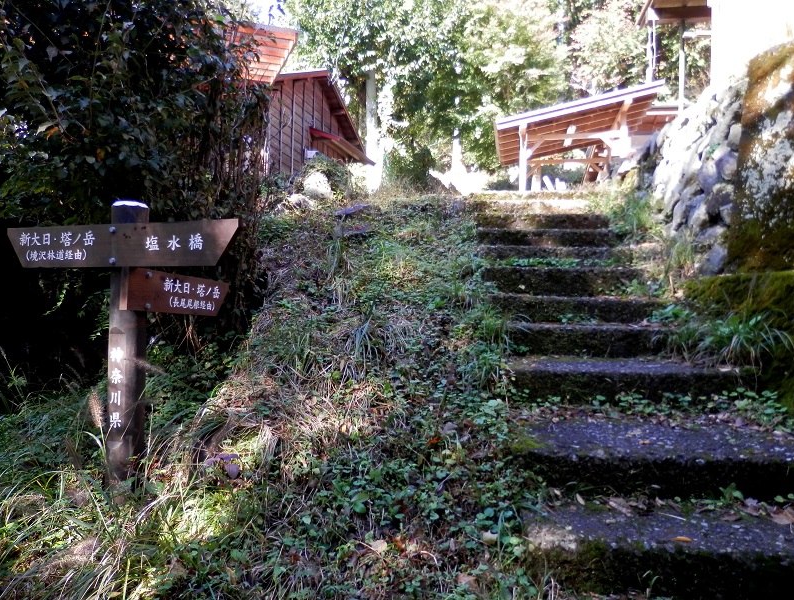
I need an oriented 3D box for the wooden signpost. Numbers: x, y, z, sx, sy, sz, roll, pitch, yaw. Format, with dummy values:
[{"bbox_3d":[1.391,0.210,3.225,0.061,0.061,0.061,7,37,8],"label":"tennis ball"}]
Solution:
[{"bbox_3d":[-1.035,0.186,2.594,1.178,1.174,0.653,1,0,19],"label":"wooden signpost"}]

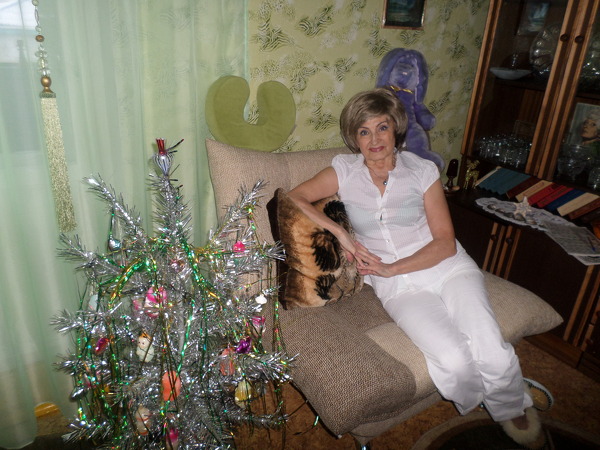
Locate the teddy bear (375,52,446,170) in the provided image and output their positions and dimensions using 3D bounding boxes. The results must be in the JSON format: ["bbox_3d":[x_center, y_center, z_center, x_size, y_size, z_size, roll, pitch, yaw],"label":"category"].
[{"bbox_3d":[0.487,-0.505,1.927,0.290,0.540,0.210,-7,9,-14],"label":"teddy bear"}]

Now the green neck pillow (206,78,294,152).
[{"bbox_3d":[-0.170,-0.393,1.549,0.315,0.262,0.095,-10,18,-30],"label":"green neck pillow"}]

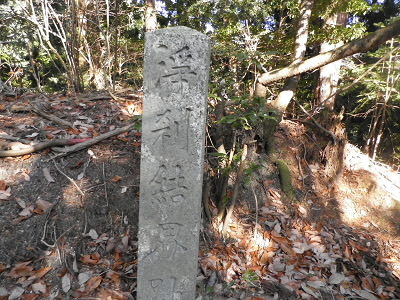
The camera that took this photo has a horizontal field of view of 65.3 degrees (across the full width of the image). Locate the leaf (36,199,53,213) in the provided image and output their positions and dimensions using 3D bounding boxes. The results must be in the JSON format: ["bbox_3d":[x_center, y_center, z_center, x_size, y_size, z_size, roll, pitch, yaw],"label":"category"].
[{"bbox_3d":[-0.864,0.301,1.724,0.107,0.020,0.073,16,49,13],"label":"leaf"}]

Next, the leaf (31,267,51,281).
[{"bbox_3d":[-0.736,0.586,1.480,0.038,0.015,0.083,25,43,27],"label":"leaf"}]

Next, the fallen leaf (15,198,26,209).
[{"bbox_3d":[-1.150,0.343,2.000,0.123,0.015,0.035,30,52,25],"label":"fallen leaf"}]

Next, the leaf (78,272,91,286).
[{"bbox_3d":[-0.628,0.705,1.700,0.058,0.015,0.077,24,50,21],"label":"leaf"}]

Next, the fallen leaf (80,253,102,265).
[{"bbox_3d":[-0.534,0.531,1.522,0.095,0.020,0.054,-3,41,-5],"label":"fallen leaf"}]

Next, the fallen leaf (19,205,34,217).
[{"bbox_3d":[-1.085,0.383,1.960,0.067,0.015,0.093,35,54,28],"label":"fallen leaf"}]

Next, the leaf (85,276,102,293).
[{"bbox_3d":[-0.481,0.611,1.415,0.048,0.015,0.092,25,43,27],"label":"leaf"}]

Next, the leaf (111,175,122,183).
[{"bbox_3d":[-0.585,0.206,2.199,0.085,0.015,0.061,-16,48,-17],"label":"leaf"}]

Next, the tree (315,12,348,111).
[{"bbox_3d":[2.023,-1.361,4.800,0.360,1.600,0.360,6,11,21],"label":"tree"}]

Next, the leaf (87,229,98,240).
[{"bbox_3d":[-0.552,0.439,1.620,0.041,0.012,0.074,-35,60,-26],"label":"leaf"}]

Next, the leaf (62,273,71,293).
[{"bbox_3d":[-0.717,0.715,1.679,0.045,0.015,0.103,-8,46,-9],"label":"leaf"}]

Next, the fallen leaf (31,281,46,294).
[{"bbox_3d":[-0.729,0.624,1.415,0.074,0.015,0.048,10,38,10],"label":"fallen leaf"}]

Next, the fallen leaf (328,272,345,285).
[{"bbox_3d":[0.640,0.601,1.458,0.098,0.015,0.044,-14,39,-21],"label":"fallen leaf"}]

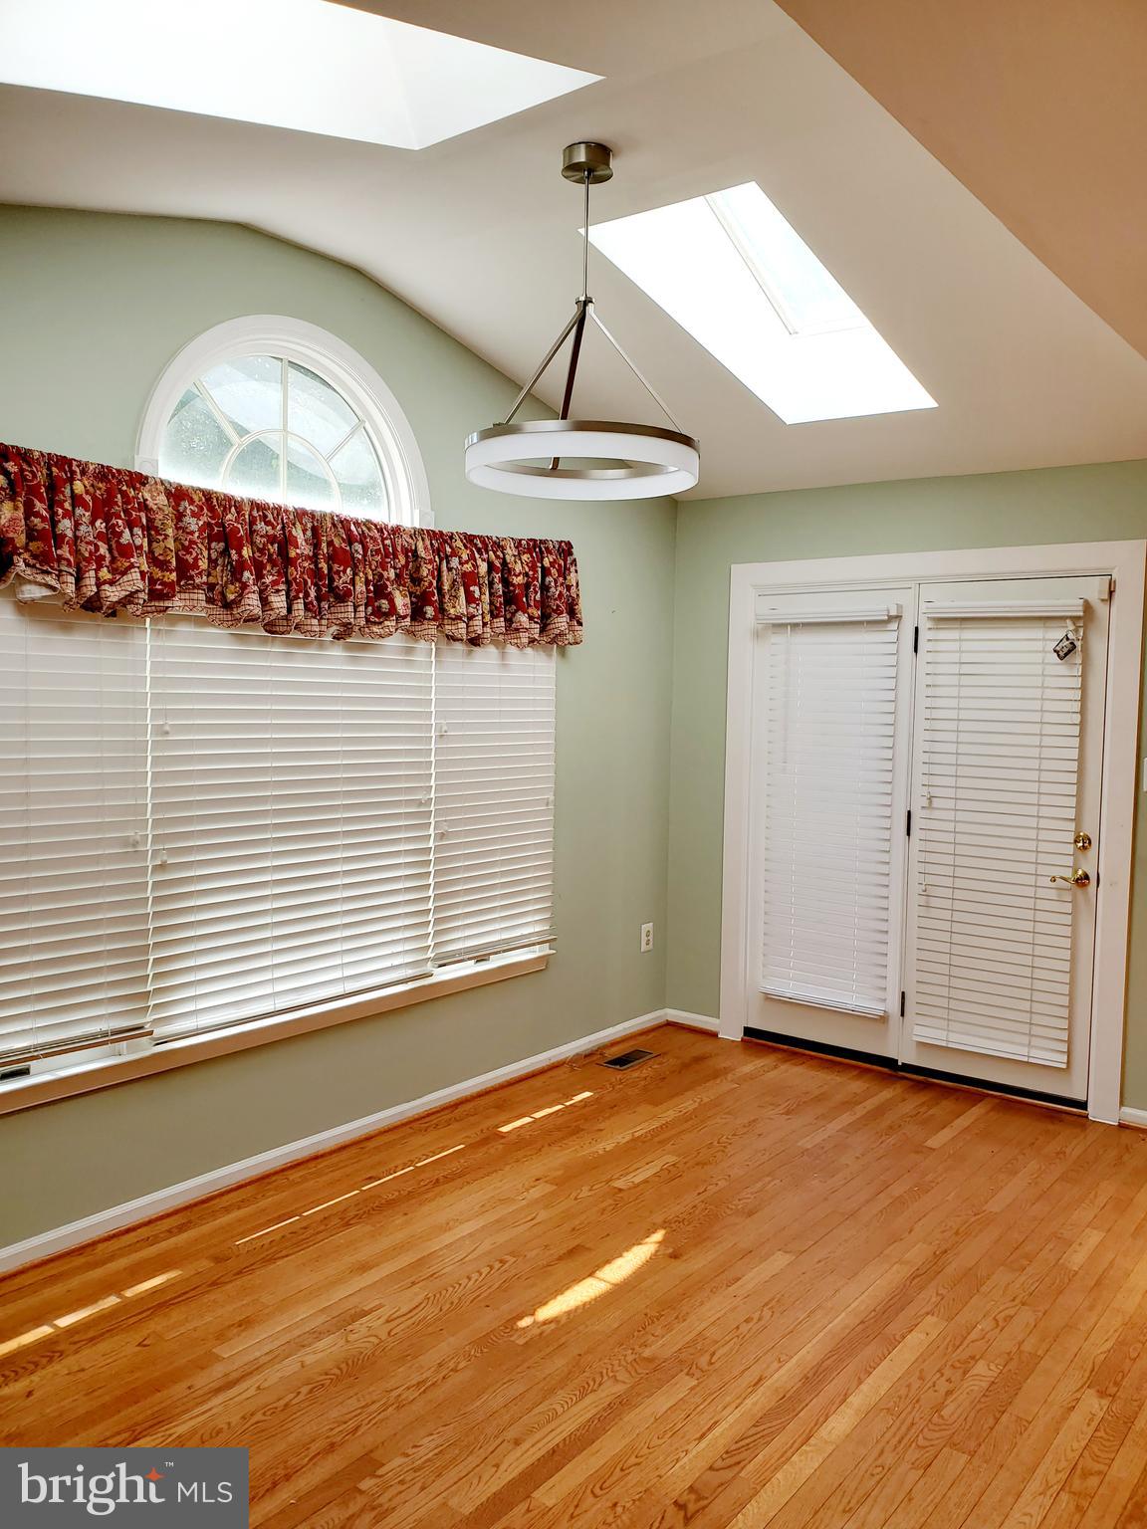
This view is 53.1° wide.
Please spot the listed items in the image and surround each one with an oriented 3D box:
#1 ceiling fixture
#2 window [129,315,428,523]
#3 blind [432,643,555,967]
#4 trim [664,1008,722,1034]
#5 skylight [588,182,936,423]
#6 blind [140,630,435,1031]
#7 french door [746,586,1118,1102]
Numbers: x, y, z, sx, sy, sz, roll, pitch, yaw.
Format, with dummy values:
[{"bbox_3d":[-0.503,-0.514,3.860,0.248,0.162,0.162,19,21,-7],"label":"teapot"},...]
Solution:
[{"bbox_3d":[0.030,-1.156,2.973,0.605,0.825,0.605,1,4,0],"label":"ceiling fixture"},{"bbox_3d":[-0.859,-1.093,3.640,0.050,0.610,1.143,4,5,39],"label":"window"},{"bbox_3d":[-0.301,0.033,4.379,0.060,1.395,0.670,4,5,39],"label":"blind"},{"bbox_3d":[0.553,1.199,5.359,0.290,0.080,0.020,4,5,39],"label":"trim"},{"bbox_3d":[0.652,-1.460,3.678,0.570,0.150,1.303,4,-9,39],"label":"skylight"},{"bbox_3d":[-0.864,0.081,3.695,0.060,1.420,1.103,4,5,39],"label":"blind"},{"bbox_3d":[1.353,0.264,4.681,1.497,2.010,0.100,4,5,39],"label":"french door"}]

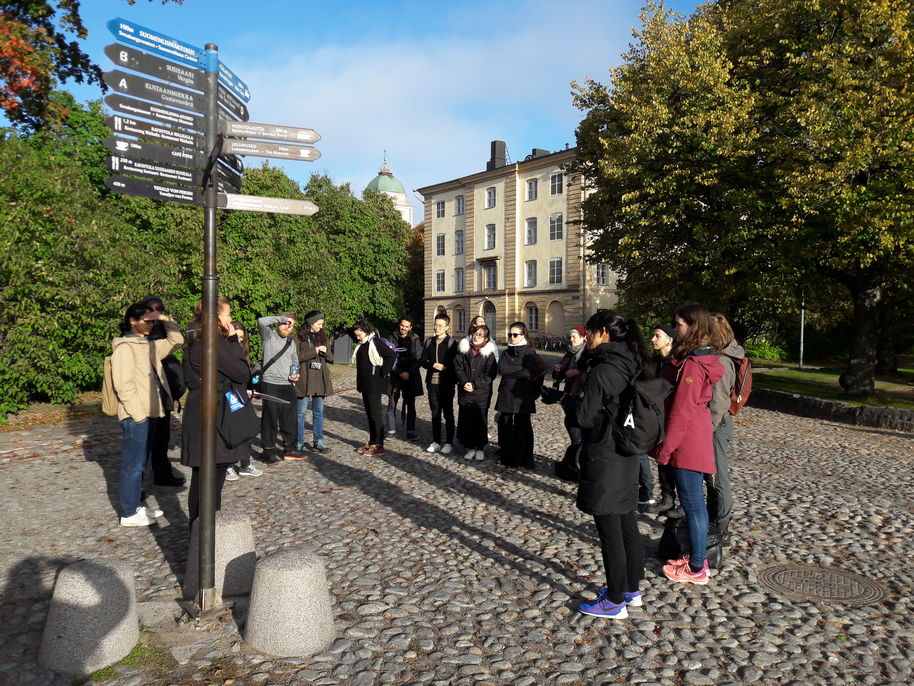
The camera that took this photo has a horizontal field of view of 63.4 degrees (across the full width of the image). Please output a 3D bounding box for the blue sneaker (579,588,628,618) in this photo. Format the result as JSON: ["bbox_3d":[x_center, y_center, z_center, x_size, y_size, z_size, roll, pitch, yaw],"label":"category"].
[{"bbox_3d":[0.805,1.442,4.061,0.265,0.105,0.100,0,2,16],"label":"blue sneaker"}]

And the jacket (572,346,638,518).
[{"bbox_3d":[0.836,0.472,4.135,0.330,0.960,0.430,1,2,30],"label":"jacket"}]

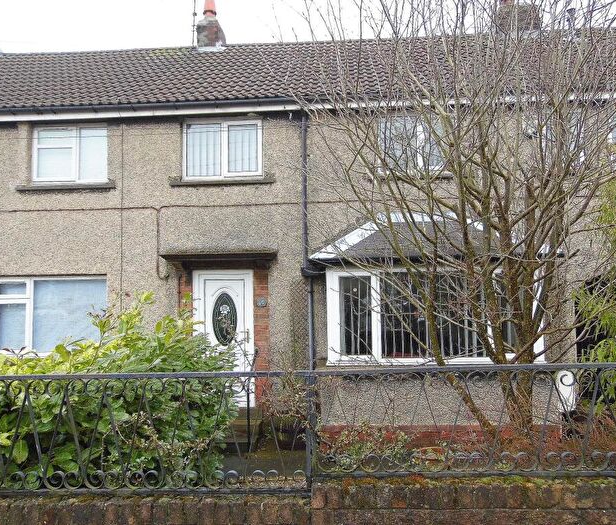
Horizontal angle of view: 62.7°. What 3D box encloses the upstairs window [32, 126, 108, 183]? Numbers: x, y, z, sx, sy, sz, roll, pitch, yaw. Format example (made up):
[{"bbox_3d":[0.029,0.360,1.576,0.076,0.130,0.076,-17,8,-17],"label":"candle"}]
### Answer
[{"bbox_3d":[-3.855,-1.747,8.247,1.269,0.967,0.090,-1,-4,3],"label":"upstairs window"}]

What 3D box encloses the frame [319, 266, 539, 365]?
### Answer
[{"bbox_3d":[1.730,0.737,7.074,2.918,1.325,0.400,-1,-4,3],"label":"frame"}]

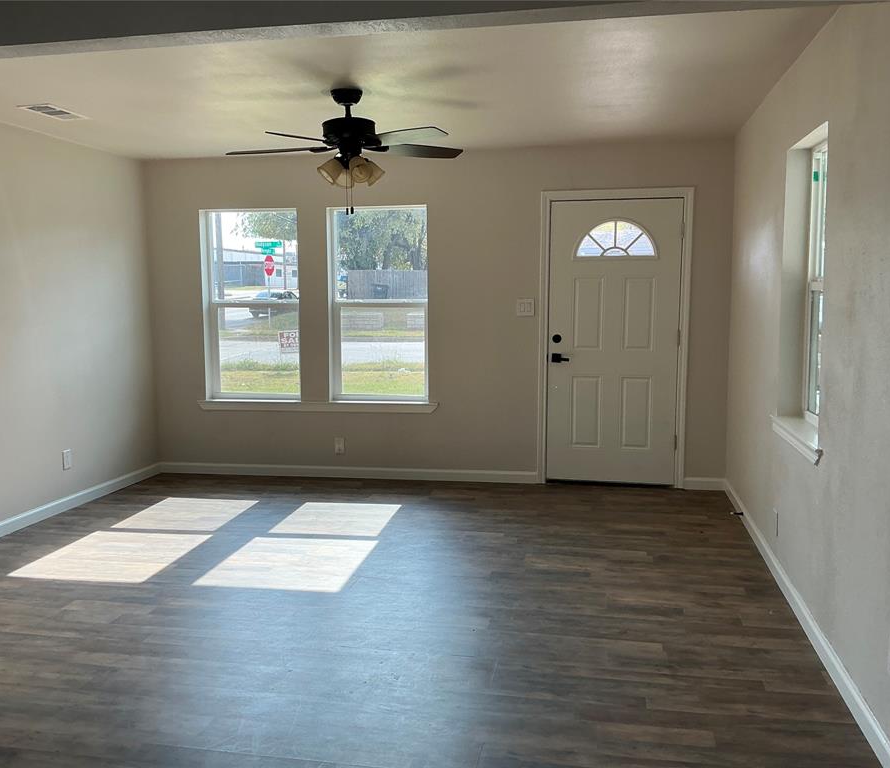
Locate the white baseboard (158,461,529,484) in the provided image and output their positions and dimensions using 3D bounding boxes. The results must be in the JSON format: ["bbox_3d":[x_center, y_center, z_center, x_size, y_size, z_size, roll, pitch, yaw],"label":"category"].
[{"bbox_3d":[-0.804,0.682,6.367,3.054,0.079,0.015,1,7,11],"label":"white baseboard"}]

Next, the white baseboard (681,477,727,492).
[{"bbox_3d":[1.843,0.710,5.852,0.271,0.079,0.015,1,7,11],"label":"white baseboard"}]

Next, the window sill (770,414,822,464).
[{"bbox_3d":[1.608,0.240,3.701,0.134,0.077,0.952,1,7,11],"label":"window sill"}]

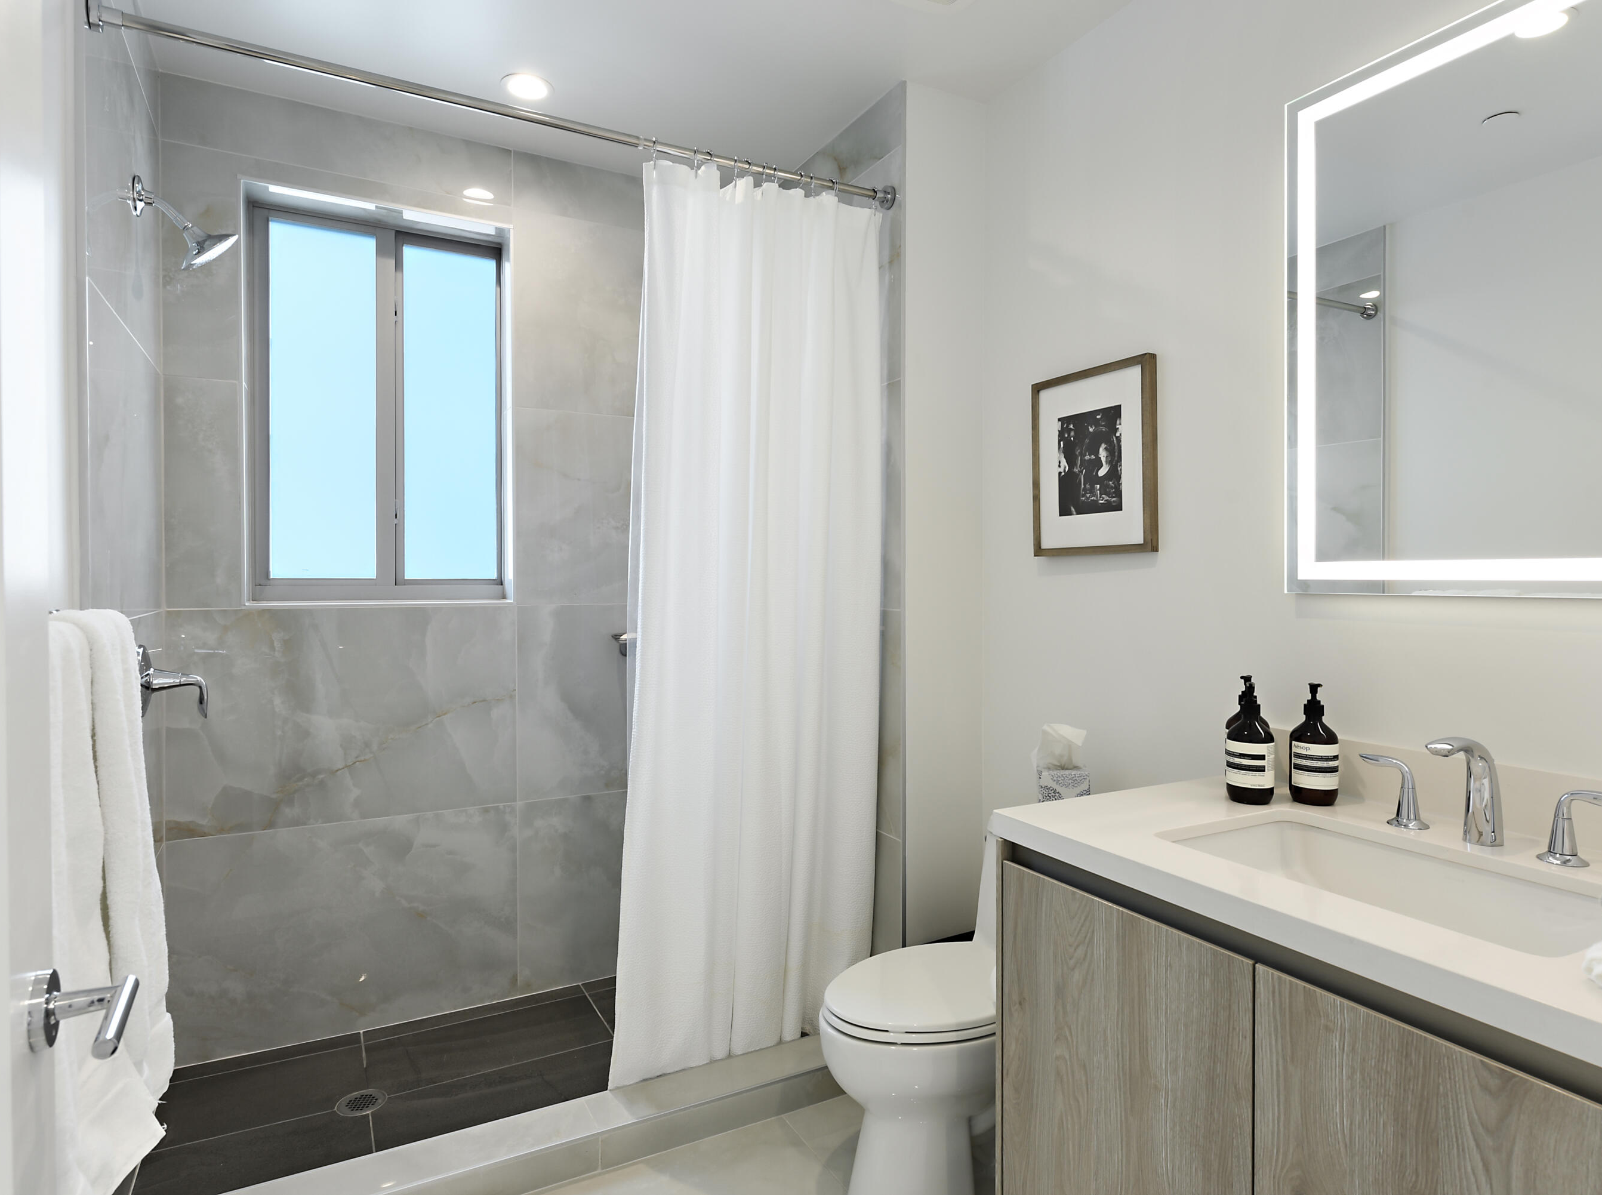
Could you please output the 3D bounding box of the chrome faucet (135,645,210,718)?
[{"bbox_3d":[-1.334,0.179,2.013,0.133,0.162,0.160,-1,1,-28],"label":"chrome faucet"}]

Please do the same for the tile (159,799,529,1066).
[{"bbox_3d":[-1.260,0.934,2.690,0.890,0.604,0.012,-1,1,-29],"label":"tile"}]

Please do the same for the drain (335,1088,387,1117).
[{"bbox_3d":[-1.065,1.226,2.291,0.112,0.010,0.112,-1,1,-28],"label":"drain"}]

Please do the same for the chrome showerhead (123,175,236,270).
[{"bbox_3d":[-1.308,-0.789,2.010,0.195,0.185,0.135,-1,1,-28],"label":"chrome showerhead"}]

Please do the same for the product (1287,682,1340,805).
[{"bbox_3d":[0.894,0.252,1.643,0.075,0.208,0.075,0,1,12],"label":"product"}]

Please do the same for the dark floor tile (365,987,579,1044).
[{"bbox_3d":[-0.956,1.240,2.813,0.633,0.010,0.080,-1,1,-29],"label":"dark floor tile"}]

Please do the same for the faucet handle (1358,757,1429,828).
[{"bbox_3d":[0.946,0.308,1.507,0.058,0.100,0.103,-1,1,-28],"label":"faucet handle"}]

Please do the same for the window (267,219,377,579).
[{"bbox_3d":[-1.360,-0.550,2.692,0.267,0.993,0.030,-1,1,-28],"label":"window"}]

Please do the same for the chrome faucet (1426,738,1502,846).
[{"bbox_3d":[0.952,0.279,1.356,0.157,0.157,0.047,-1,1,-28],"label":"chrome faucet"}]

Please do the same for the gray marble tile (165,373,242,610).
[{"bbox_3d":[-1.571,-0.271,2.489,0.166,0.604,0.012,-1,1,-29],"label":"gray marble tile"}]

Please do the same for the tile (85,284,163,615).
[{"bbox_3d":[-1.437,-0.257,2.026,0.012,0.604,0.940,-1,1,-27],"label":"tile"}]

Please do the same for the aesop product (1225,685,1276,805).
[{"bbox_3d":[0.779,0.250,1.636,0.072,0.203,0.072,-1,2,-41],"label":"aesop product"}]

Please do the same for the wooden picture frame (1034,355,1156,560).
[{"bbox_3d":[0.674,-0.313,2.199,0.026,0.428,0.365,-1,1,-28],"label":"wooden picture frame"}]

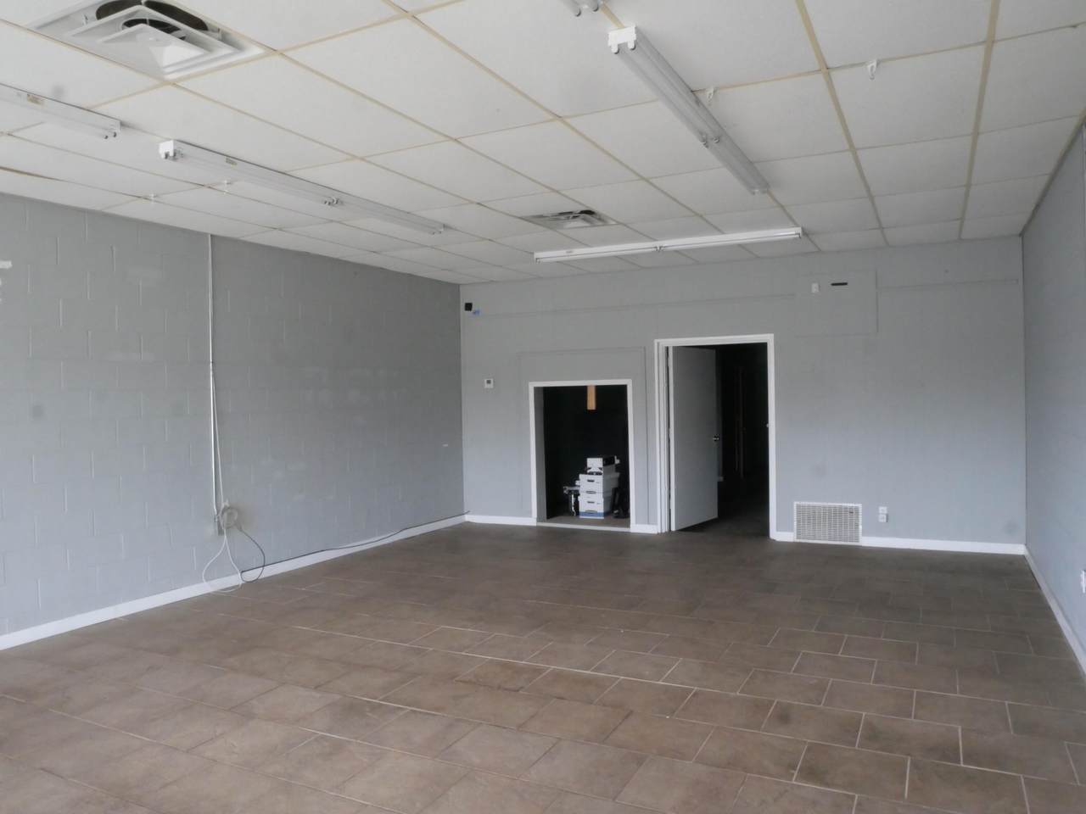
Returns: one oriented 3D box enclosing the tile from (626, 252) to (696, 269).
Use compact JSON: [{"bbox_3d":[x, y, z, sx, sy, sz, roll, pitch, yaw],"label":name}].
[{"bbox_3d":[1.164,-1.525,7.716,0.611,0.020,0.938,-1,1,26],"label":"tile"}]

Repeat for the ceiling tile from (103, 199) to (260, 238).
[{"bbox_3d":[-2.619,-1.407,5.638,0.570,0.024,1.210,0,2,27],"label":"ceiling tile"}]

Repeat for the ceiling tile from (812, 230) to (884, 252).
[{"bbox_3d":[2.793,-1.526,6.866,0.600,0.020,1.030,0,2,27],"label":"ceiling tile"}]

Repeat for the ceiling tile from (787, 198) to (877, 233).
[{"bbox_3d":[2.334,-1.517,6.011,0.611,0.020,1.212,-1,1,26],"label":"ceiling tile"}]

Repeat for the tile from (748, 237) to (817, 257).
[{"bbox_3d":[2.243,-1.525,7.112,0.600,0.020,1.030,0,2,27],"label":"tile"}]

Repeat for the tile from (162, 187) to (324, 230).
[{"bbox_3d":[-2.126,-1.416,5.388,0.600,0.020,1.200,0,2,27],"label":"tile"}]

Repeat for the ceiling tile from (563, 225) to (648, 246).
[{"bbox_3d":[0.664,-1.496,6.765,0.611,0.020,1.212,-1,1,26],"label":"ceiling tile"}]

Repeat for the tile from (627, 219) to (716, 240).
[{"bbox_3d":[1.221,-1.503,6.514,0.611,0.020,1.212,-1,1,26],"label":"tile"}]

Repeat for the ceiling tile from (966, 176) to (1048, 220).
[{"bbox_3d":[3.383,-1.530,5.538,0.470,0.020,1.212,-1,1,26],"label":"ceiling tile"}]

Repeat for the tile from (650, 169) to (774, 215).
[{"bbox_3d":[1.189,-1.449,5.082,0.605,0.024,1.215,0,2,27],"label":"tile"}]

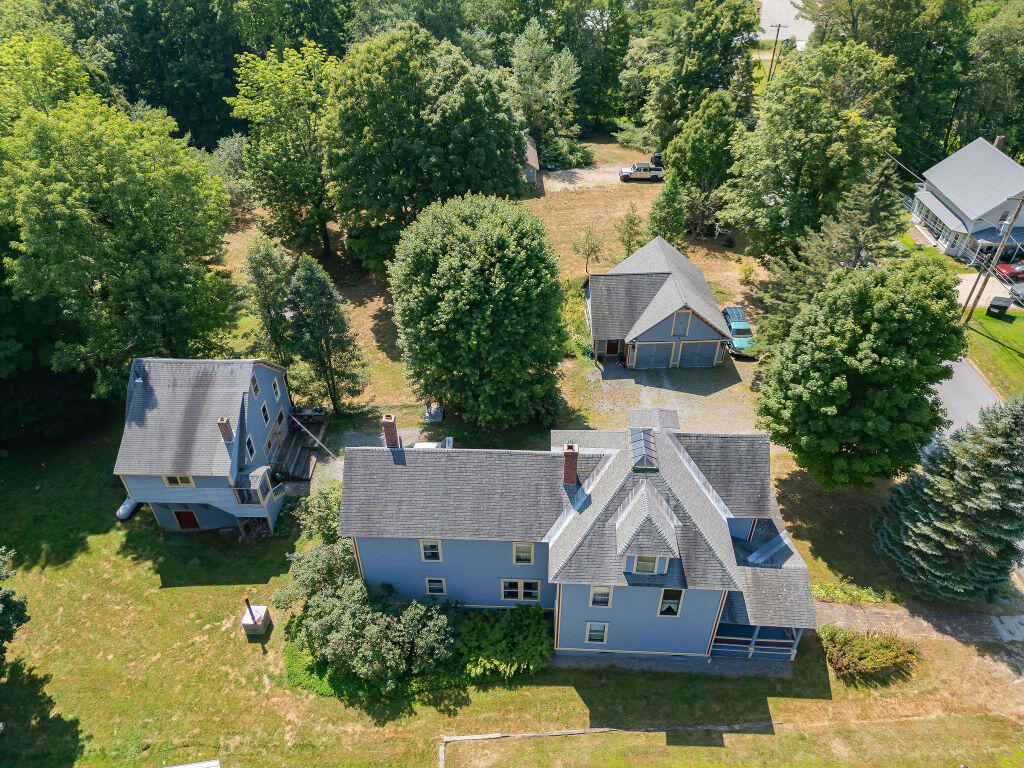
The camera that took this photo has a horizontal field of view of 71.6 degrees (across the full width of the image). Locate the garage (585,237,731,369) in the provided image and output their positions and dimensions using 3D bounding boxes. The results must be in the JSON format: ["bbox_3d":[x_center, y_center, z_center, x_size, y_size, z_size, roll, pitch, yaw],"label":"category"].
[{"bbox_3d":[11.344,-6.628,57.888,10.700,5.500,11.500,-1,37,0],"label":"garage"}]

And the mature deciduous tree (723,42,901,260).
[{"bbox_3d":[27.259,-20.935,66.406,15.000,19.954,15.000,1,36,3],"label":"mature deciduous tree"}]

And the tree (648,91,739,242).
[{"bbox_3d":[18.755,-21.298,69.824,8.000,14.500,7.600,-1,37,0],"label":"tree"}]

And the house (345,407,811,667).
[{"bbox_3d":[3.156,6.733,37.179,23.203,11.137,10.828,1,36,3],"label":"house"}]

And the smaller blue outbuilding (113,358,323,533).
[{"bbox_3d":[-17.939,2.988,44.599,9.178,9.900,9.900,1,36,3],"label":"smaller blue outbuilding"}]

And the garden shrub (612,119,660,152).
[{"bbox_3d":[16.415,-33.459,94.811,6.400,4.000,5.500,-1,37,0],"label":"garden shrub"}]

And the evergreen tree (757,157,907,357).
[{"bbox_3d":[24.260,-9.317,54.685,10.174,15.268,10.174,1,36,3],"label":"evergreen tree"}]

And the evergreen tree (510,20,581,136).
[{"bbox_3d":[4.302,-38.758,92.229,9.200,15.800,8.400,-1,37,0],"label":"evergreen tree"}]

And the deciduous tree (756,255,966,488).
[{"bbox_3d":[20.196,-0.465,41.960,10.600,14.600,10.600,-1,37,0],"label":"deciduous tree"}]

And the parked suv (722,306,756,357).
[{"bbox_3d":[18.402,-4.279,57.774,1.800,1.750,5.000,2,37,4],"label":"parked suv"}]

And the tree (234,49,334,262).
[{"bbox_3d":[-21.567,-21.849,68.639,9.154,20.435,9.154,1,36,3],"label":"tree"}]

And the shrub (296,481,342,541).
[{"bbox_3d":[-11.446,7.762,42.885,3.300,3.000,3.200,1,36,3],"label":"shrub"}]

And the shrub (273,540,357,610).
[{"bbox_3d":[-10.802,10.527,39.031,4.800,3.100,3.700,1,36,3],"label":"shrub"}]

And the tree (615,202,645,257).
[{"bbox_3d":[11.822,-15.534,71.575,2.967,5.651,2.967,1,36,3],"label":"tree"}]

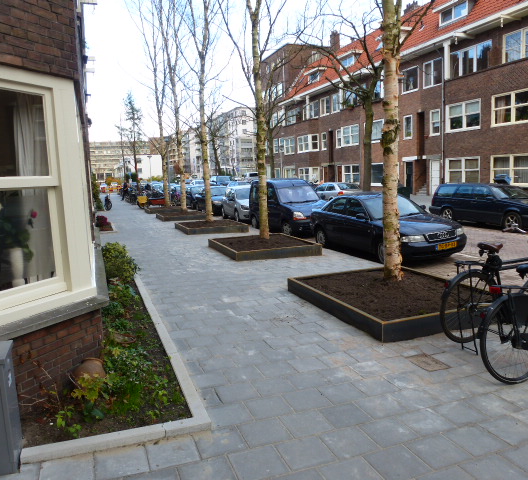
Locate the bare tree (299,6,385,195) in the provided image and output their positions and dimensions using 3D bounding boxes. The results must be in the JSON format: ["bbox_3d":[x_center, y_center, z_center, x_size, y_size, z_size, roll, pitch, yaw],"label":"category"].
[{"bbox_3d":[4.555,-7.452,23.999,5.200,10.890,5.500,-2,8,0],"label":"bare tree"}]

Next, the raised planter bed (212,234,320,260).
[{"bbox_3d":[-0.053,0.155,10.429,1.960,0.190,2.180,-4,8,-21],"label":"raised planter bed"}]

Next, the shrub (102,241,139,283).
[{"bbox_3d":[-2.439,0.366,7.474,0.600,0.600,0.600,-4,8,-21],"label":"shrub"}]

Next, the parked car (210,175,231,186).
[{"bbox_3d":[-4.871,-5.770,47.001,1.850,1.920,4.600,-5,9,-21],"label":"parked car"}]

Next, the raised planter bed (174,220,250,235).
[{"bbox_3d":[-1.817,-0.440,15.005,1.950,0.190,2.150,-4,8,-21],"label":"raised planter bed"}]

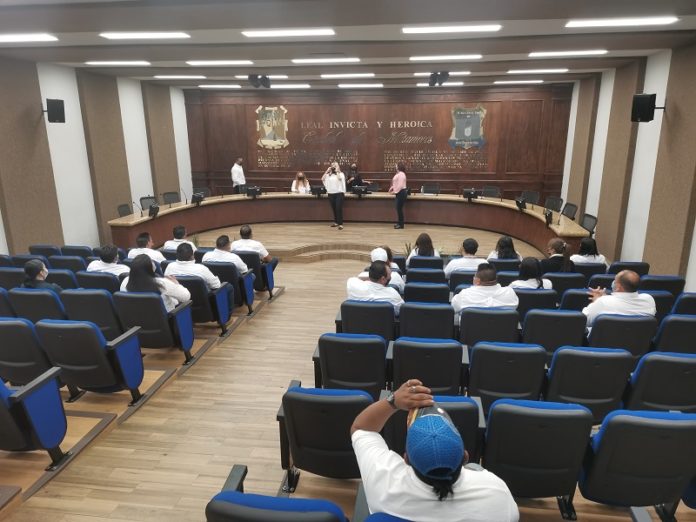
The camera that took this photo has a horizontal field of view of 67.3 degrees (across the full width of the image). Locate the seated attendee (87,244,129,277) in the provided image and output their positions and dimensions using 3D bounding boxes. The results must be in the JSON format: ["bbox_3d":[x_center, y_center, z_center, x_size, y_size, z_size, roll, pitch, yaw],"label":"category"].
[{"bbox_3d":[-3.040,0.304,6.947,0.520,1.199,0.780,2,16,8],"label":"seated attendee"}]

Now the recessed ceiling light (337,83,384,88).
[{"bbox_3d":[0.343,-4.623,13.803,1.200,0.070,0.290,2,15,9],"label":"recessed ceiling light"}]

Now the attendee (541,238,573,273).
[{"bbox_3d":[2.792,0.315,7.279,0.520,1.275,0.780,-4,16,-12],"label":"attendee"}]

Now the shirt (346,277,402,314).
[{"bbox_3d":[0.269,0.463,5.326,0.570,0.629,0.360,4,16,15],"label":"shirt"}]

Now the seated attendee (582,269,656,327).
[{"bbox_3d":[2.505,0.601,4.966,0.653,1.244,0.780,-2,16,-6],"label":"seated attendee"}]

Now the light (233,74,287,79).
[{"bbox_3d":[-1.891,-4.018,11.429,1.200,0.070,0.290,1,15,6],"label":"light"}]

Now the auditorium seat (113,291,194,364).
[{"bbox_3d":[-2.058,0.672,5.506,0.632,0.918,0.673,2,15,9],"label":"auditorium seat"}]

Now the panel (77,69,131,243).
[{"bbox_3d":[-5.178,-2.171,11.434,0.200,3.606,1.200,2,16,8],"label":"panel"}]

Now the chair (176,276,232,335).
[{"bbox_3d":[-1.909,0.508,6.719,0.600,0.910,0.640,2,16,8],"label":"chair"}]

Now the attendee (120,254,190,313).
[{"bbox_3d":[-2.027,0.478,5.742,0.640,1.247,0.780,5,17,18],"label":"attendee"}]

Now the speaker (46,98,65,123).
[{"bbox_3d":[-4.879,-2.506,8.736,0.290,0.390,0.270,-11,25,-33],"label":"speaker"}]

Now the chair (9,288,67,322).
[{"bbox_3d":[-3.220,0.639,5.662,0.632,0.918,0.673,2,15,9],"label":"chair"}]

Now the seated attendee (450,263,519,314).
[{"bbox_3d":[1.415,0.592,5.511,0.600,1.308,0.780,1,16,6],"label":"seated attendee"}]

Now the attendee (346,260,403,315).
[{"bbox_3d":[0.307,0.524,5.294,0.612,1.244,0.780,4,16,16],"label":"attendee"}]

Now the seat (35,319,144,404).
[{"bbox_3d":[-2.212,0.840,4.513,0.632,0.918,0.643,2,15,9],"label":"seat"}]

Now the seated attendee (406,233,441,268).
[{"bbox_3d":[1.145,0.138,7.903,0.479,1.234,0.755,2,15,9],"label":"seated attendee"}]

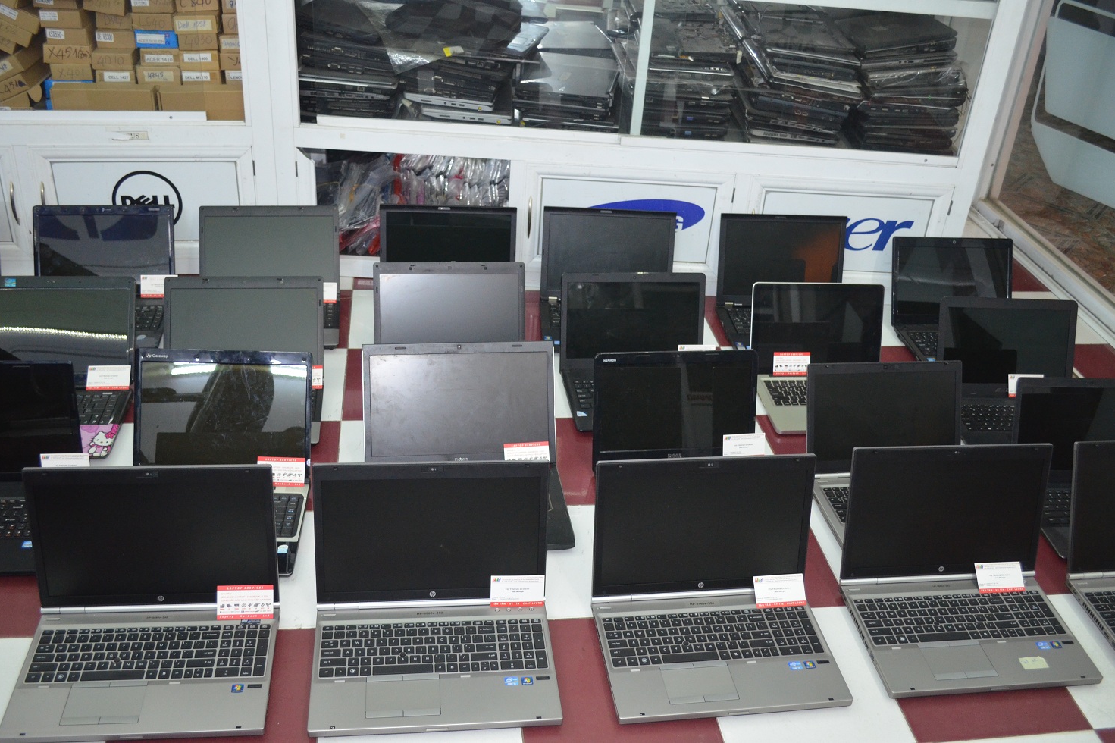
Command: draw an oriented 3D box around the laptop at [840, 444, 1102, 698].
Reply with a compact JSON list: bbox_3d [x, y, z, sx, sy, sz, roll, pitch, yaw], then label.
[{"bbox_3d":[0.691,0.318,1.698,0.376,0.262,0.335,0,32,-8],"label":"laptop"}]

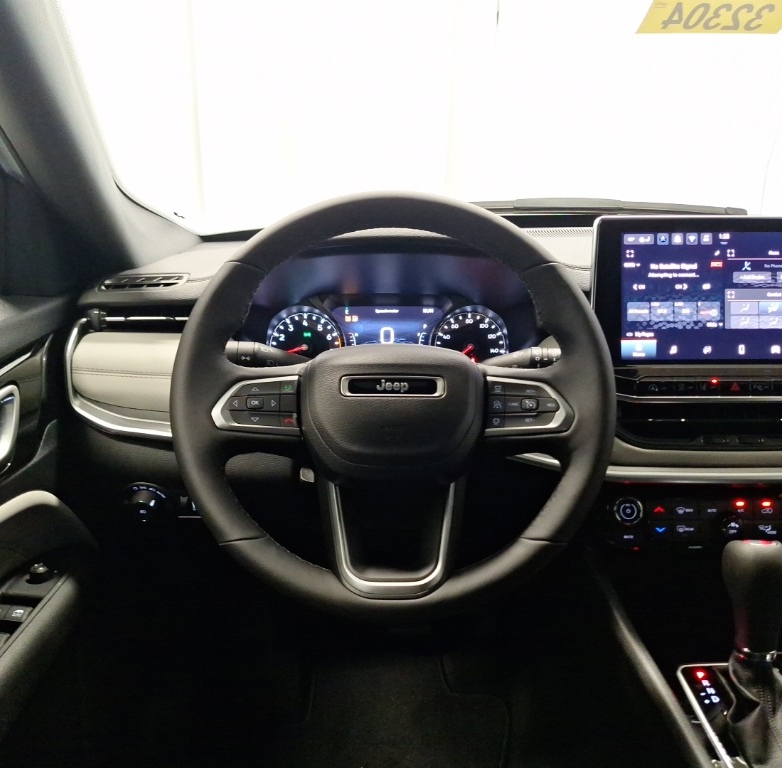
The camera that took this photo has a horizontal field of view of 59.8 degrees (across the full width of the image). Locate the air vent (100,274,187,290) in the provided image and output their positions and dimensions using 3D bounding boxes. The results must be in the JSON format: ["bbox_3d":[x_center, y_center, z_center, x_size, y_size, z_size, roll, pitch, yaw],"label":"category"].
[{"bbox_3d":[-0.285,-0.117,0.785,0.100,0.022,0.042,0,16,0],"label":"air vent"}]

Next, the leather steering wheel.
[{"bbox_3d":[0.002,0.013,0.592,0.374,0.365,0.095,0,-11,0],"label":"leather steering wheel"}]

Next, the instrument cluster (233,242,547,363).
[{"bbox_3d":[-0.002,-0.083,0.800,0.370,0.160,0.100,0,-3,0],"label":"instrument cluster"}]

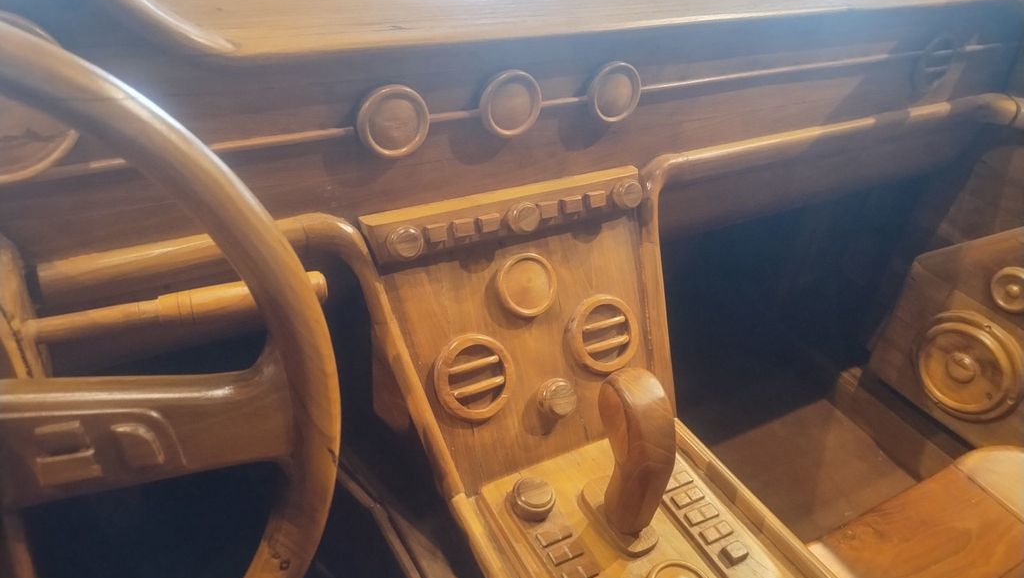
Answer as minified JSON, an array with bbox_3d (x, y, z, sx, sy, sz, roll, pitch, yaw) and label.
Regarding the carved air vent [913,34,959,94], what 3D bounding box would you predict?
[{"bbox_3d":[0.488,-0.260,0.853,0.064,0.064,0.014,-15,29,-28],"label":"carved air vent"}]

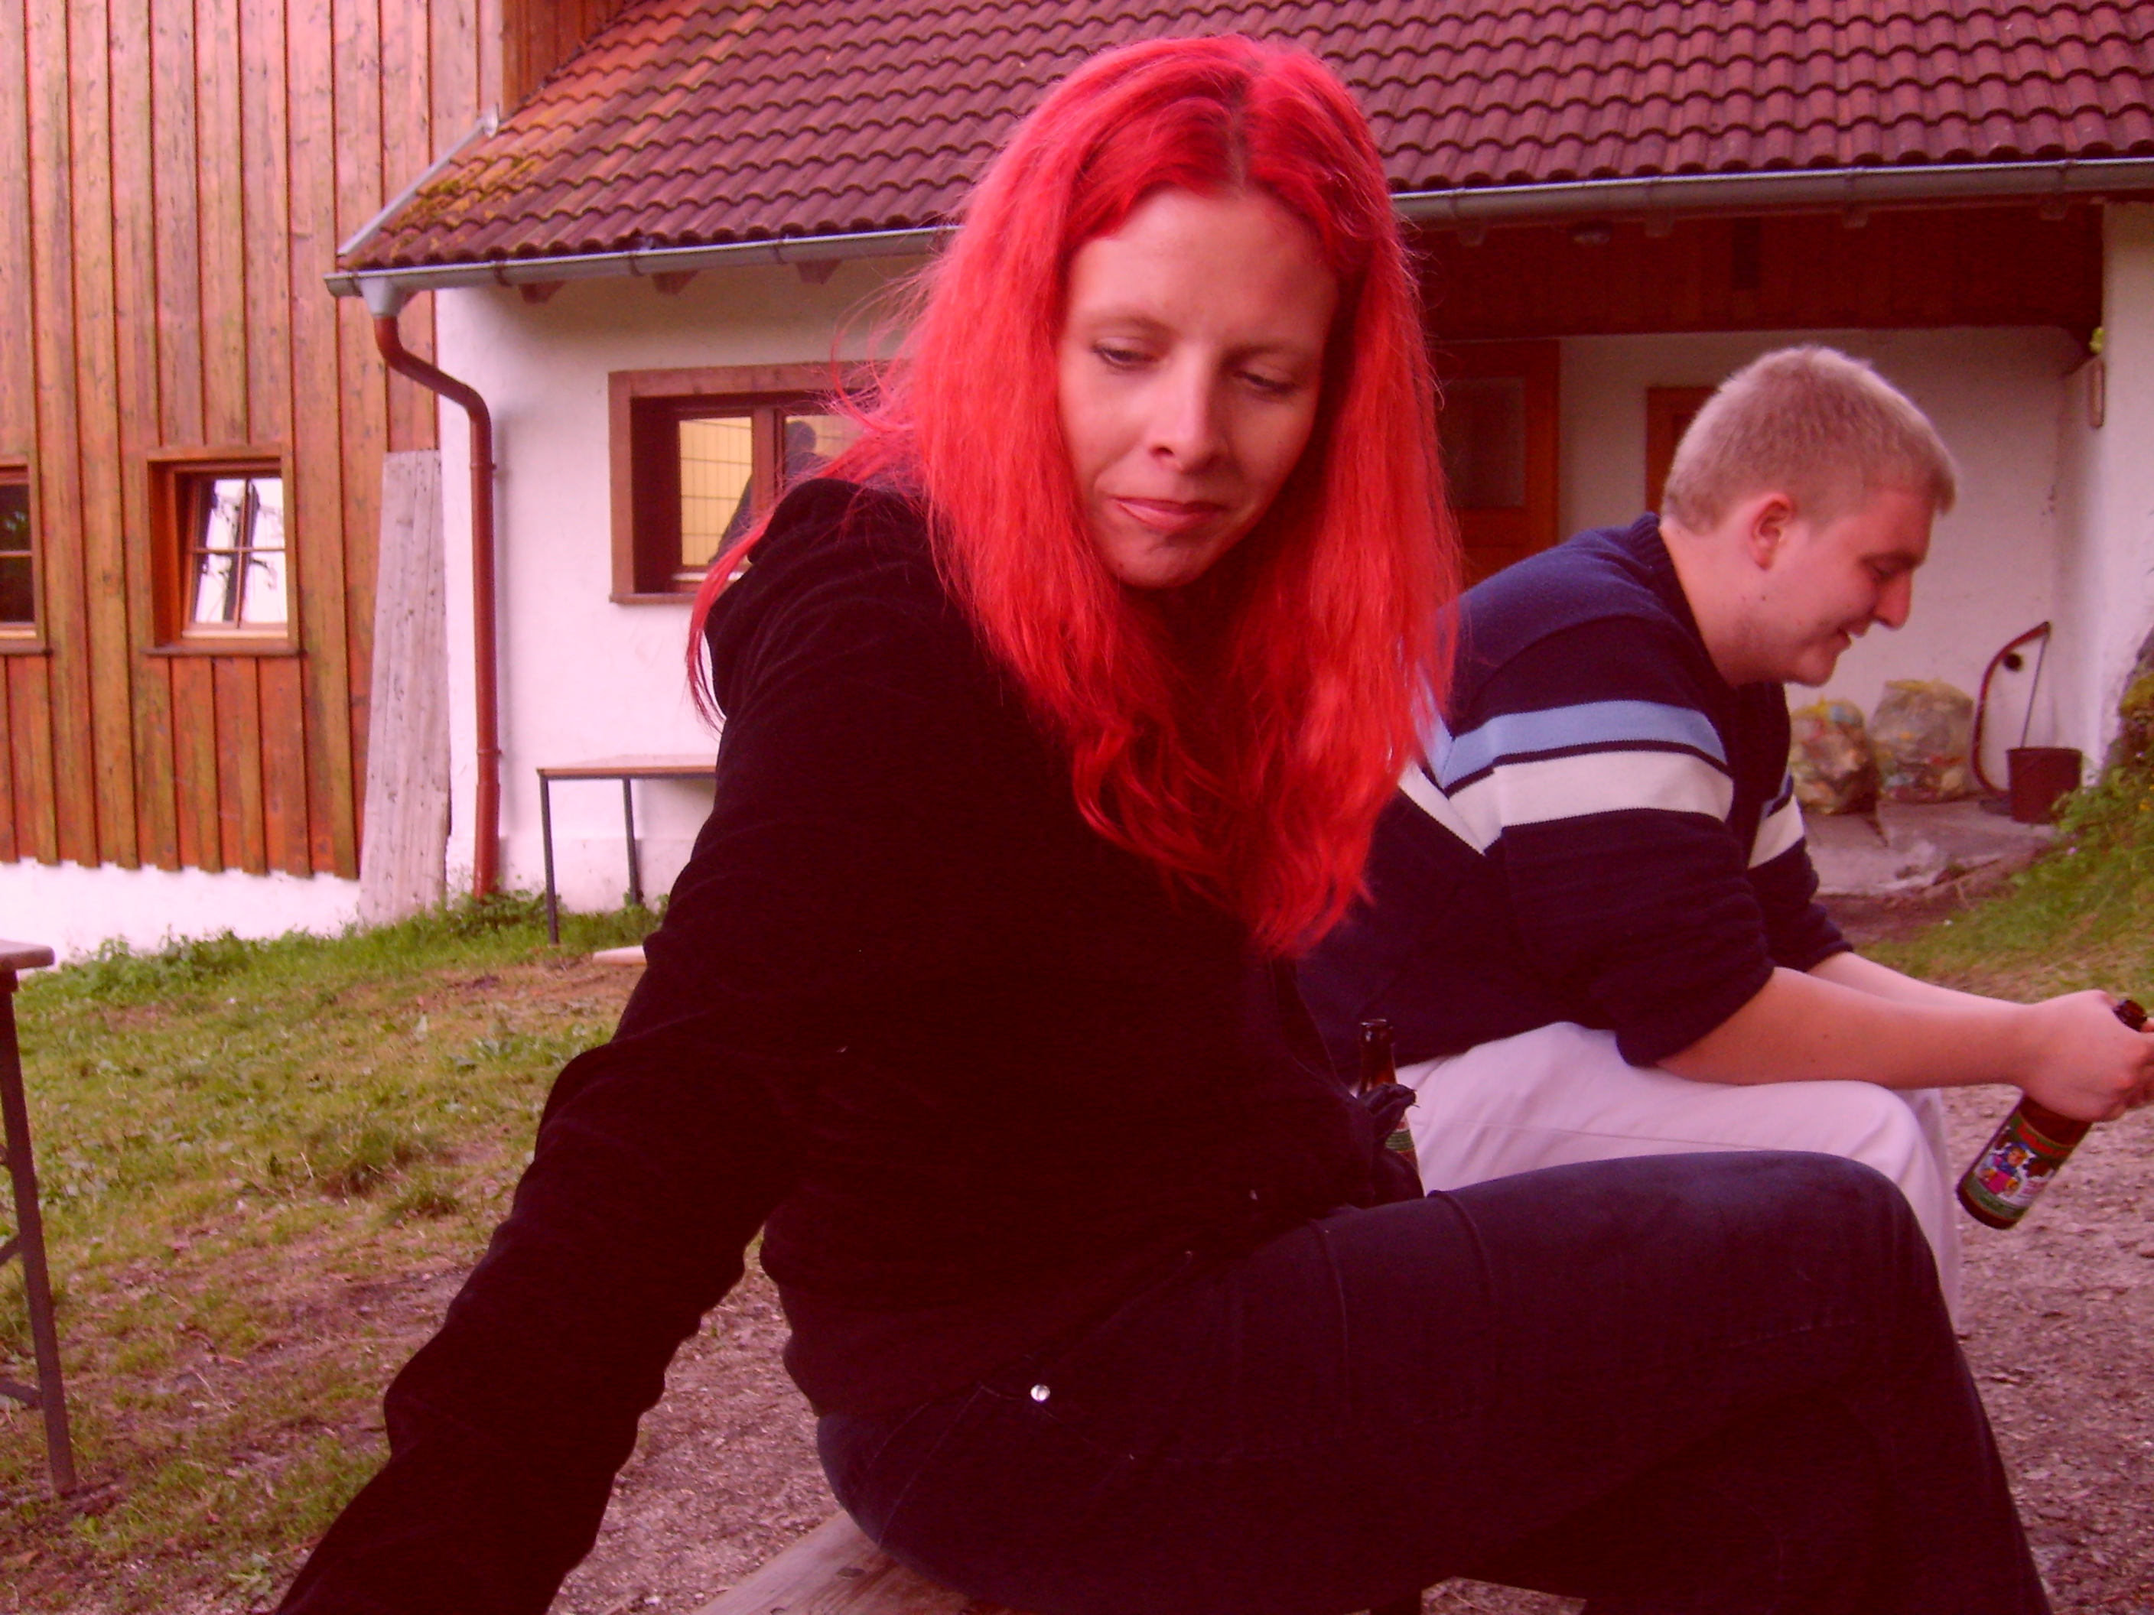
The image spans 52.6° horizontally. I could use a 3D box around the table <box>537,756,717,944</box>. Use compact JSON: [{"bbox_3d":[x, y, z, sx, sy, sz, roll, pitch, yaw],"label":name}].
[{"bbox_3d":[-1.436,0.172,9.357,1.500,0.750,0.740,-1,5,17],"label":"table"}]

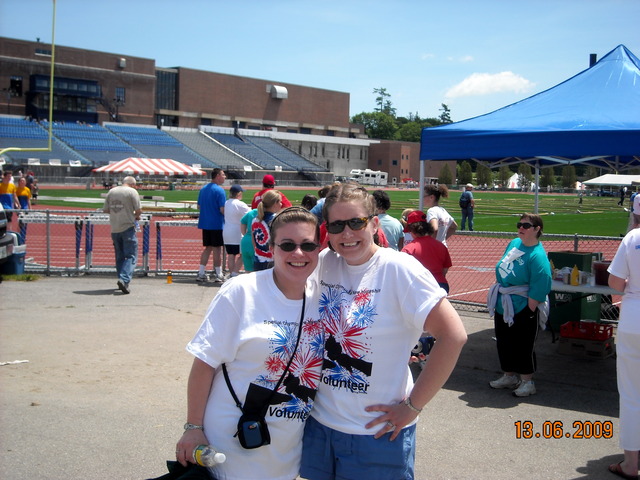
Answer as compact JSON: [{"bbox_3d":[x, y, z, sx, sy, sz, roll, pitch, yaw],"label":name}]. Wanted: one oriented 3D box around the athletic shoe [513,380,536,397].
[{"bbox_3d":[1.718,1.244,7.600,0.265,0.120,0.100,-2,5,-42],"label":"athletic shoe"}]

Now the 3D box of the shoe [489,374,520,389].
[{"bbox_3d":[1.568,1.202,7.680,0.265,0.120,0.100,0,4,-18],"label":"shoe"}]

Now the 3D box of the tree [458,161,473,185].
[{"bbox_3d":[28.365,-12.628,176.000,2.526,5.634,2.526,1,4,0],"label":"tree"}]

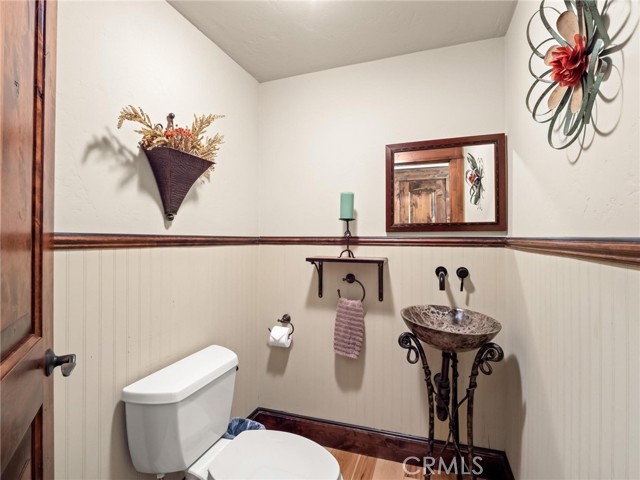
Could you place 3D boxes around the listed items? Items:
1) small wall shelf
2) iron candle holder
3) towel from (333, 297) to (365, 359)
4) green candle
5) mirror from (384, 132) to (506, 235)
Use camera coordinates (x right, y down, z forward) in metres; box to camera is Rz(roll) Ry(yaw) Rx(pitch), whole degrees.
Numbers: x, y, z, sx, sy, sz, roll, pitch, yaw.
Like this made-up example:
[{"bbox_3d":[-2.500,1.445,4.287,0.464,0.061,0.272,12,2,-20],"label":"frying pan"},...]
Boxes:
[{"bbox_3d":[0.160,0.241,1.745,0.450,0.262,0.165,0,0,19],"label":"small wall shelf"},{"bbox_3d":[0.163,-0.007,1.750,0.100,0.235,0.100,0,0,19],"label":"iron candle holder"},{"bbox_3d":[0.172,0.527,1.765,0.188,0.355,0.060,0,0,19],"label":"towel"},{"bbox_3d":[0.163,-0.202,1.750,0.079,0.152,0.079,0,0,19],"label":"green candle"},{"bbox_3d":[0.681,-0.297,1.639,0.608,0.505,0.030,0,0,19],"label":"mirror"}]

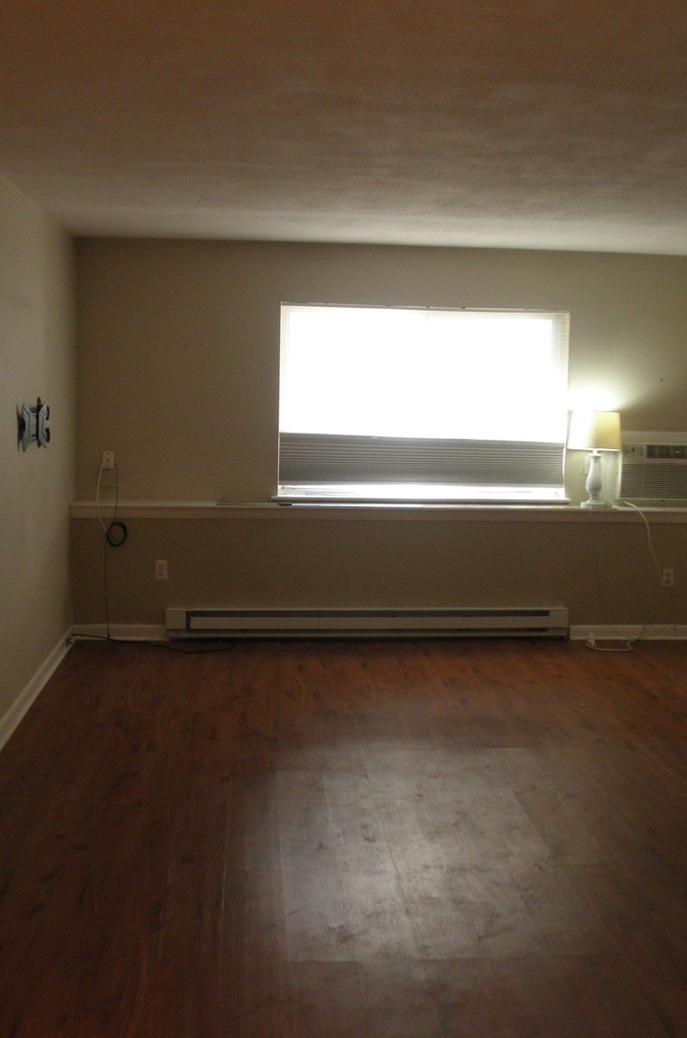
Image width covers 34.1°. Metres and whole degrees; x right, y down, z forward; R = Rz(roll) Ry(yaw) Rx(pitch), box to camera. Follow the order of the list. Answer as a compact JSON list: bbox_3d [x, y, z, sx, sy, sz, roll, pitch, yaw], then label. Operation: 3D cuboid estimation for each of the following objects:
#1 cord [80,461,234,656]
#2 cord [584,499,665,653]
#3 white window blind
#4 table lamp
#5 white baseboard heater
[{"bbox_3d":[-1.109,0.214,6.687,0.915,1.058,0.603,1,7,-5],"label":"cord"},{"bbox_3d":[1.745,0.338,6.877,0.522,0.879,0.380,1,7,-5],"label":"cord"},{"bbox_3d":[0.515,-0.709,7.038,1.824,1.217,0.103,1,7,-5],"label":"white window blind"},{"bbox_3d":[1.565,-0.362,6.991,0.337,0.609,0.337,1,7,-5],"label":"table lamp"},{"bbox_3d":[0.162,0.636,6.860,2.463,0.183,0.072,1,7,-5],"label":"white baseboard heater"}]

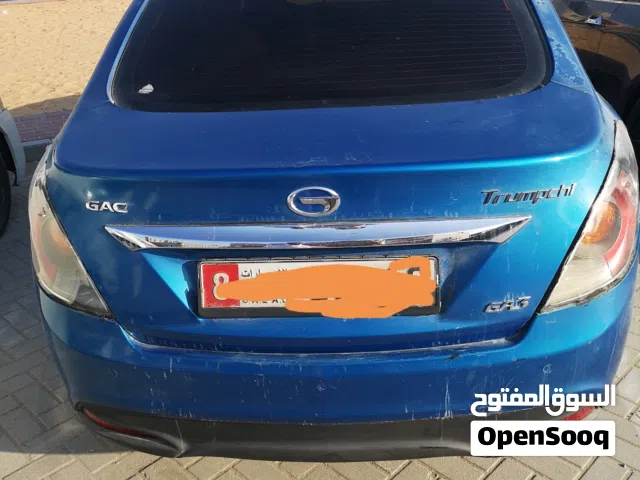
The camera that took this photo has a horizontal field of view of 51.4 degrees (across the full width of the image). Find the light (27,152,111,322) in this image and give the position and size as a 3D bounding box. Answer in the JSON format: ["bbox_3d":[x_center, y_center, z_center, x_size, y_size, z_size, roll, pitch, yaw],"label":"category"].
[{"bbox_3d":[-0.620,-0.023,1.661,0.280,0.330,0.360,-1,26,4],"label":"light"}]

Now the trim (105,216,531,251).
[{"bbox_3d":[-0.015,-0.011,1.408,0.920,0.060,0.070,-1,26,4],"label":"trim"}]

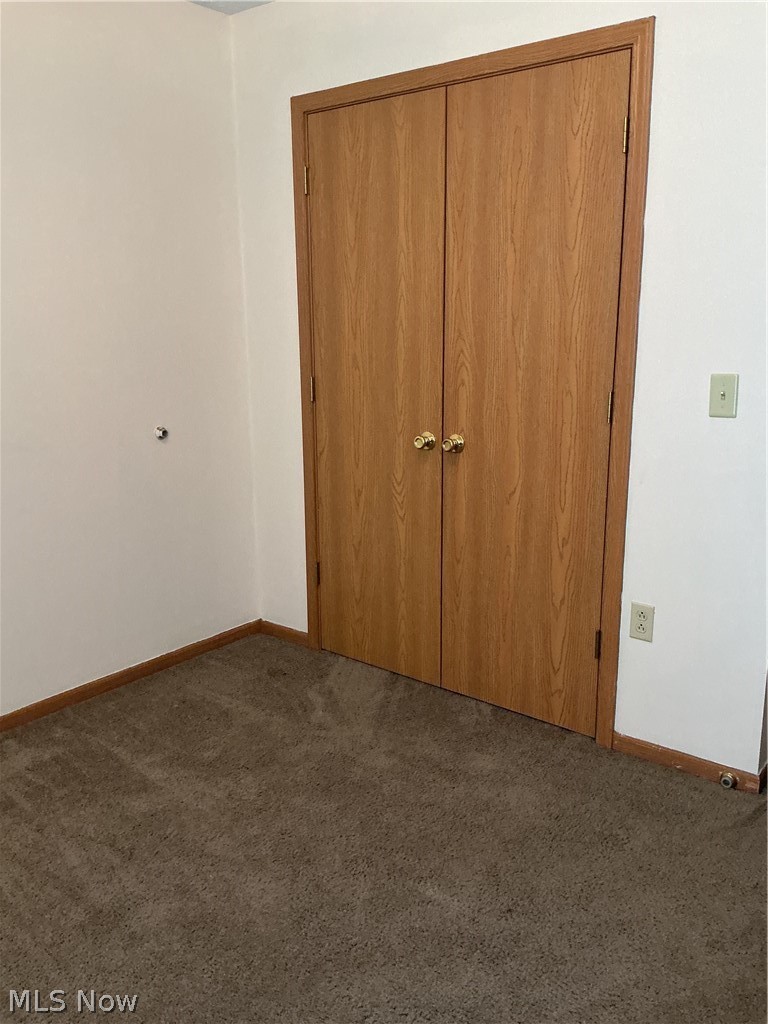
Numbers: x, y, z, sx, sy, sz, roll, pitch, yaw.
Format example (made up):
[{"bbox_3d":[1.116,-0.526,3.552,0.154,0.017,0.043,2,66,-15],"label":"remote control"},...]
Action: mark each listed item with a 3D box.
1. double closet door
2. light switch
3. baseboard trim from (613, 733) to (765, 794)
[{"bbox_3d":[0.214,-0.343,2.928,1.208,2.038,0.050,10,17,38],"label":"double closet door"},{"bbox_3d":[0.920,-0.313,2.326,0.071,0.115,0.013,10,17,38],"label":"light switch"},{"bbox_3d":[0.902,0.759,2.596,0.446,0.064,0.014,10,17,38],"label":"baseboard trim"}]

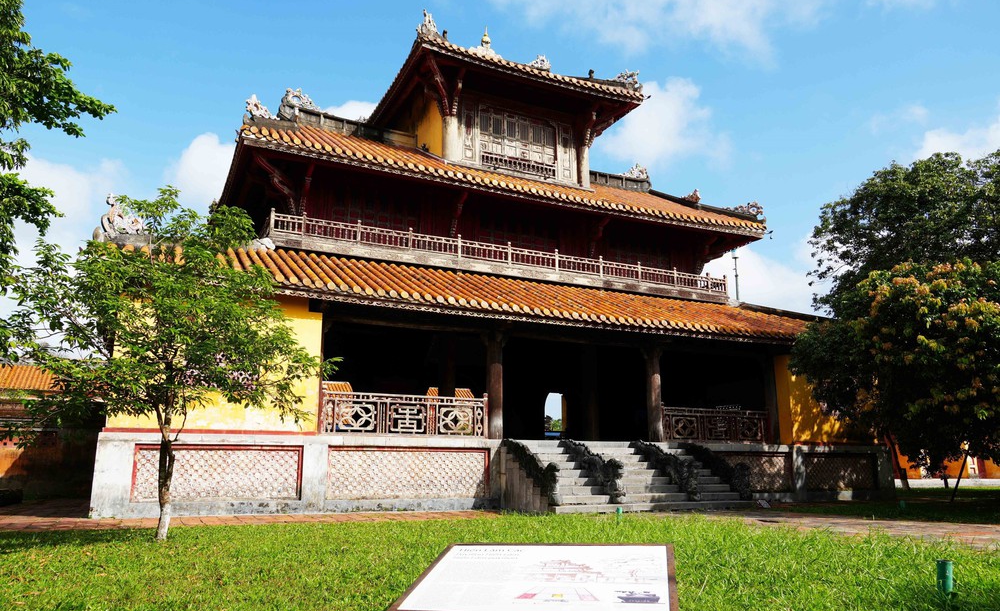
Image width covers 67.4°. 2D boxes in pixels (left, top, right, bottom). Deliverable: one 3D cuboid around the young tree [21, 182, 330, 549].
[{"bbox_3d":[-4.346,0.687,10.106,3.900,4.750,3.700,6,-14,-25],"label":"young tree"}]

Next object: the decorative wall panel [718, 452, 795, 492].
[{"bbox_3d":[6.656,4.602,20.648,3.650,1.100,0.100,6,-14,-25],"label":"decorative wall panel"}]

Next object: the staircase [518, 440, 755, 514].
[{"bbox_3d":[2.922,3.950,17.507,5.200,1.600,2.500,6,-14,-25],"label":"staircase"}]

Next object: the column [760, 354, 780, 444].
[{"bbox_3d":[8.106,2.832,22.398,0.390,2.740,0.390,6,-14,-25],"label":"column"}]

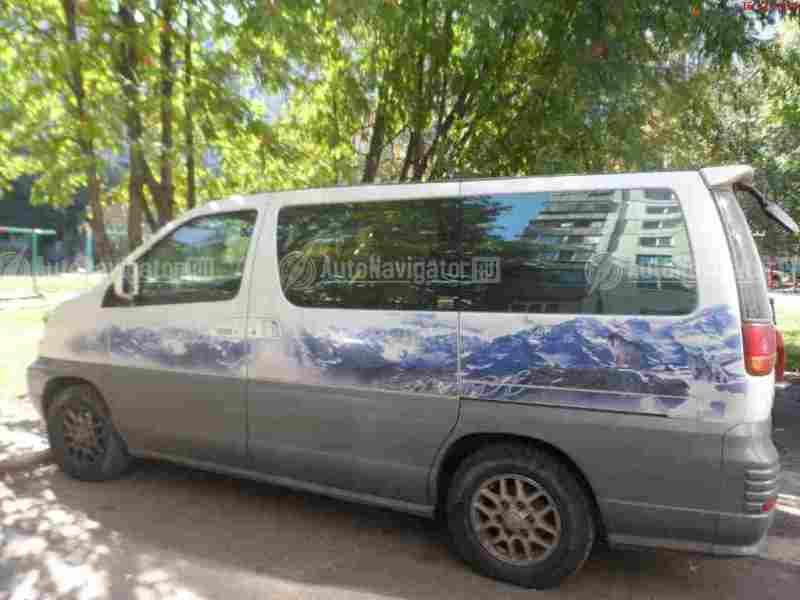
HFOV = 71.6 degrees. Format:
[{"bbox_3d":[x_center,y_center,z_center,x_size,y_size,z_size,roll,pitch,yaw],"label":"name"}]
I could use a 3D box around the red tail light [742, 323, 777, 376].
[{"bbox_3d":[1.363,0.185,2.088,0.140,0.205,0.160,1,2,26],"label":"red tail light"}]

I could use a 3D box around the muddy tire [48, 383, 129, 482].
[{"bbox_3d":[-2.093,0.897,3.789,0.650,0.650,0.220,1,2,26],"label":"muddy tire"}]

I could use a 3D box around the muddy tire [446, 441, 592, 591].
[{"bbox_3d":[0.543,0.959,2.522,0.650,0.650,0.220,1,2,26],"label":"muddy tire"}]

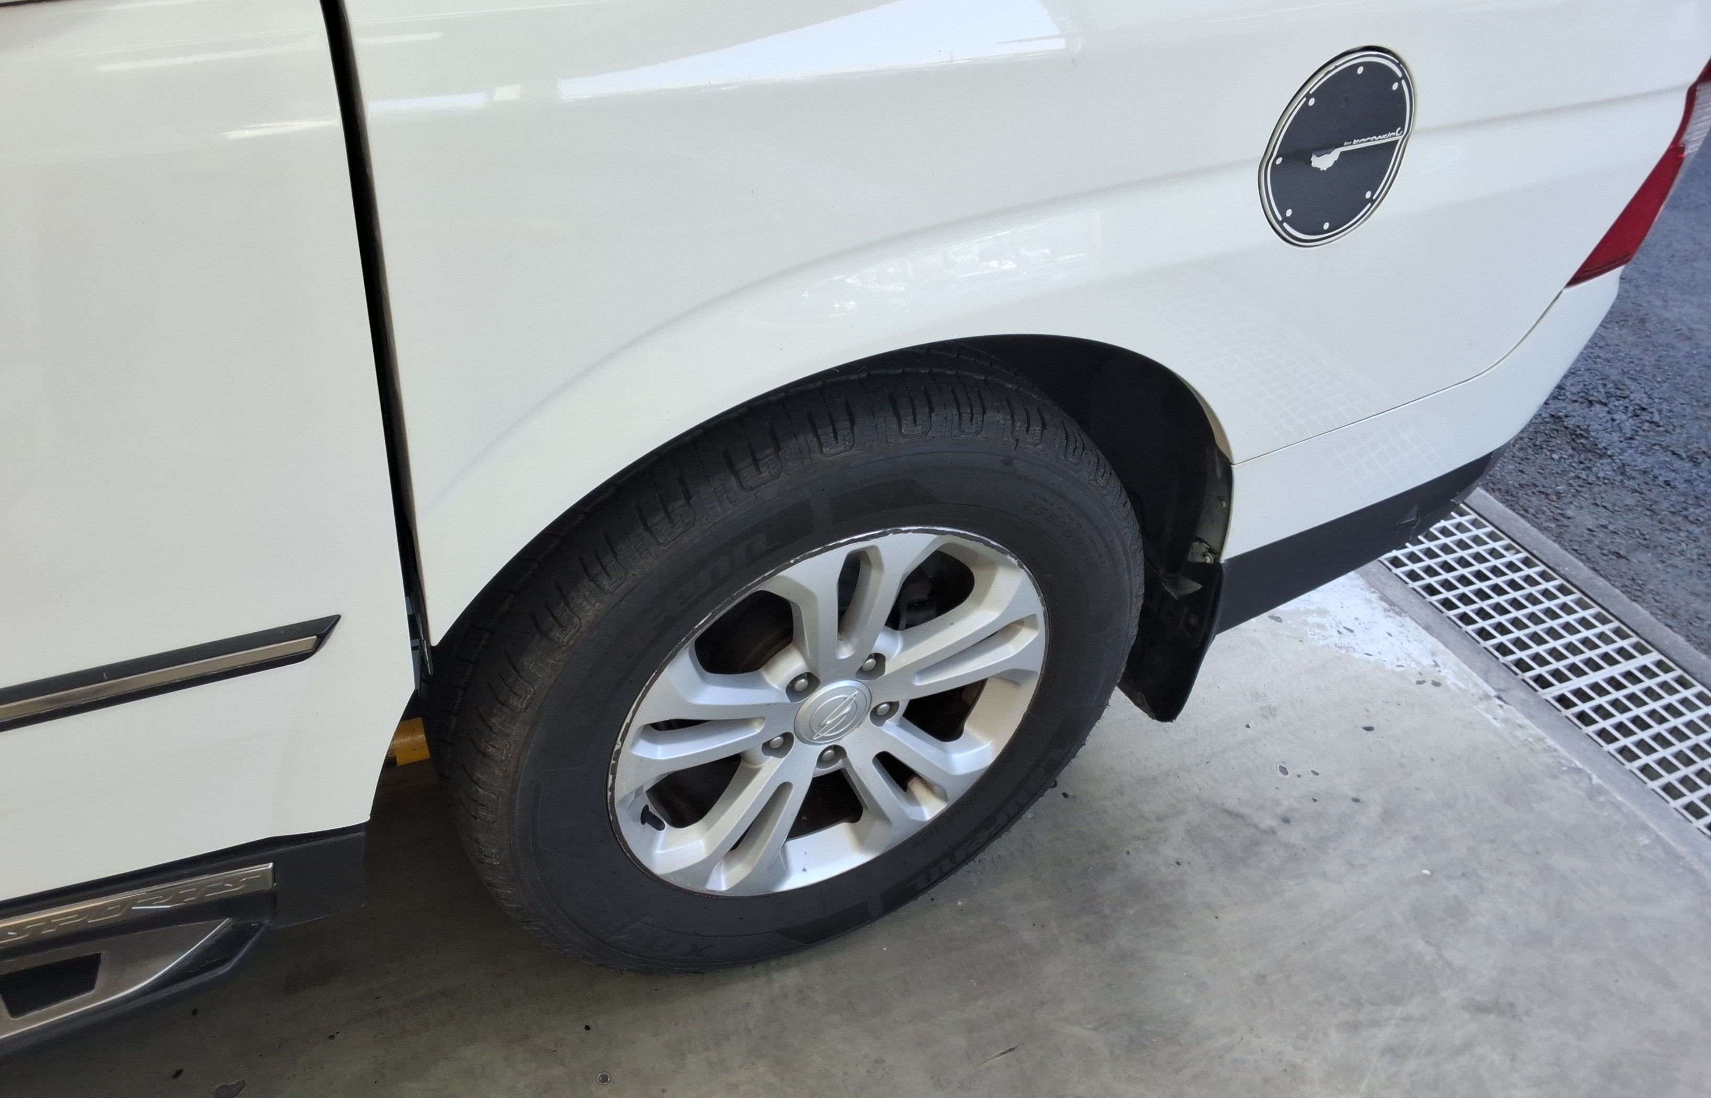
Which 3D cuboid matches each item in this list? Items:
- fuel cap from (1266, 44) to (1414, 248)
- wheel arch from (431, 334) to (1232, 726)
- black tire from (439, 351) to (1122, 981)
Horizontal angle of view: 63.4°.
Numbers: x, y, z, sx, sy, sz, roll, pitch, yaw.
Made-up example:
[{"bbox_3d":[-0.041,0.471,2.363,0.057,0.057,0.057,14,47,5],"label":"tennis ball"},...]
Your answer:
[{"bbox_3d":[0.408,-0.346,1.185,0.172,0.174,0.026,-15,39,-26],"label":"fuel cap"},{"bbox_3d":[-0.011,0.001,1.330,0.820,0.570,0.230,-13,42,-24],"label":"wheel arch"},{"bbox_3d":[-0.061,0.118,1.473,0.760,0.760,0.260,-13,42,-24],"label":"black tire"}]

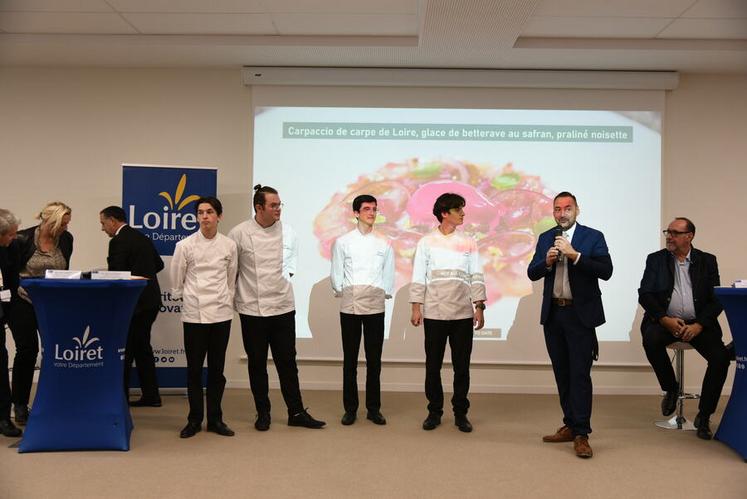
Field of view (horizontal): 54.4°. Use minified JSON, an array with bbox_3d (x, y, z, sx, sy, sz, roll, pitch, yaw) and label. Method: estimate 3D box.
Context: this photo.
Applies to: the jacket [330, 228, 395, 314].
[{"bbox_3d":[-0.085,0.171,5.630,0.500,0.680,0.300,1,-1,-2],"label":"jacket"}]

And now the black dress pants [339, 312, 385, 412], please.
[{"bbox_3d":[-0.080,0.856,5.745,0.350,0.870,0.260,1,-1,-3],"label":"black dress pants"}]

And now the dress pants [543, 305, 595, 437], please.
[{"bbox_3d":[1.382,0.837,5.108,0.380,0.940,0.340,0,-2,24],"label":"dress pants"}]

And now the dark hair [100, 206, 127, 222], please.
[{"bbox_3d":[-2.118,-0.283,5.930,0.205,0.135,0.175,-16,-1,3],"label":"dark hair"}]

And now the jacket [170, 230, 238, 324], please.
[{"bbox_3d":[-1.247,0.207,5.360,0.500,0.690,0.330,1,-1,-7],"label":"jacket"}]

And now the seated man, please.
[{"bbox_3d":[2.369,0.567,5.556,0.650,1.610,0.700,0,-2,21],"label":"seated man"}]

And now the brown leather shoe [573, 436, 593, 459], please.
[{"bbox_3d":[1.371,1.277,4.771,0.108,0.105,0.290,1,-2,10],"label":"brown leather shoe"}]

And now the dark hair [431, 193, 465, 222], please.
[{"bbox_3d":[0.566,-0.311,5.480,0.240,0.230,0.190,0,-2,18],"label":"dark hair"}]

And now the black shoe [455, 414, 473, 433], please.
[{"bbox_3d":[0.677,1.296,5.465,0.105,0.100,0.285,1,-1,-14],"label":"black shoe"}]

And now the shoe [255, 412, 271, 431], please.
[{"bbox_3d":[-0.824,1.266,5.451,0.105,0.115,0.285,1,-1,-5],"label":"shoe"}]

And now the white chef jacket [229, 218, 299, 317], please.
[{"bbox_3d":[-0.837,0.132,5.480,0.540,0.740,0.340,1,-1,-14],"label":"white chef jacket"}]

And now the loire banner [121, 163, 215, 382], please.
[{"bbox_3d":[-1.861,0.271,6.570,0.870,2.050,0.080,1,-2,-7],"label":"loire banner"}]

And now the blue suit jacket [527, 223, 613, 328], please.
[{"bbox_3d":[1.303,0.173,4.830,0.560,0.720,0.420,0,-1,29],"label":"blue suit jacket"}]

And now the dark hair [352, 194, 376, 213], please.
[{"bbox_3d":[-0.070,-0.347,5.610,0.168,0.155,0.195,2,-2,-37],"label":"dark hair"}]

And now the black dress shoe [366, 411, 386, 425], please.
[{"bbox_3d":[0.027,1.293,5.660,0.105,0.100,0.285,1,-1,-29],"label":"black dress shoe"}]

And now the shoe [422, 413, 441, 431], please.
[{"bbox_3d":[0.452,1.290,5.559,0.105,0.110,0.280,0,-2,19],"label":"shoe"}]

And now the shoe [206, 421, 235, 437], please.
[{"bbox_3d":[-1.100,1.272,5.240,0.105,0.100,0.285,2,-1,-41],"label":"shoe"}]

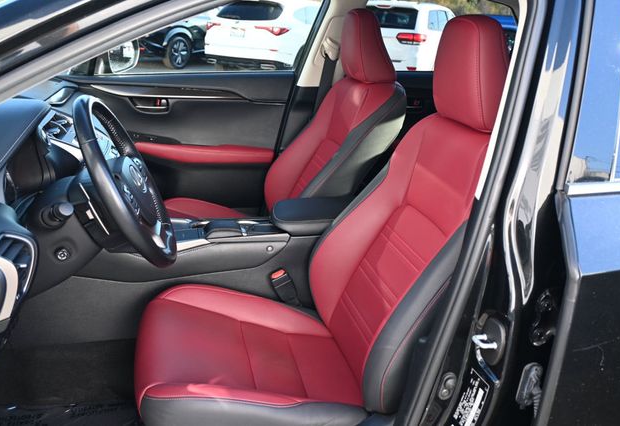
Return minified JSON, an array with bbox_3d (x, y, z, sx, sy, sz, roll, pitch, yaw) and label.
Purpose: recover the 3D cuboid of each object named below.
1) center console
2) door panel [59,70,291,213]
[{"bbox_3d":[-0.201,0.121,1.665,0.851,0.354,0.246,-4,20,-11],"label":"center console"},{"bbox_3d":[-0.482,-0.235,2.295,0.892,0.651,0.123,-4,20,-11],"label":"door panel"}]

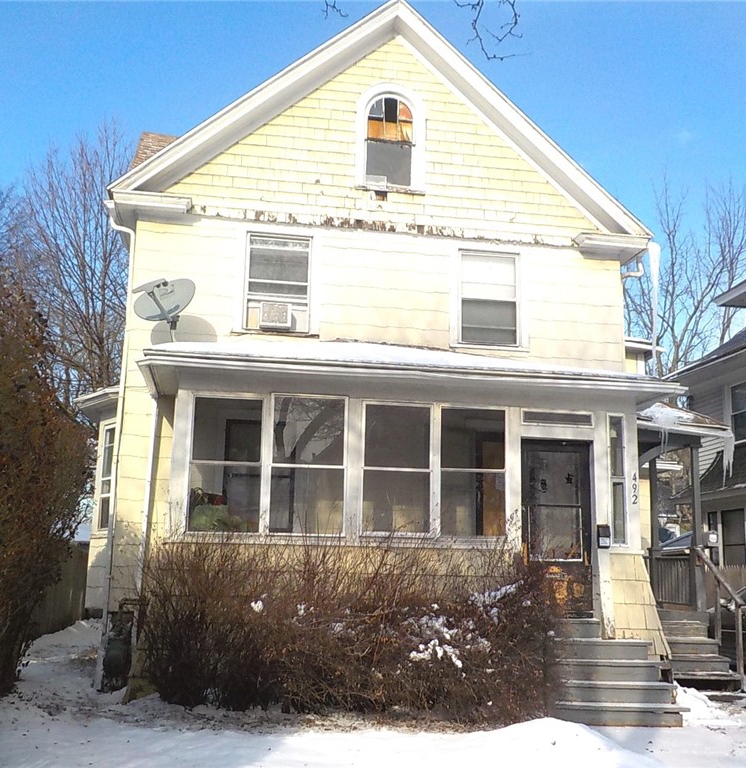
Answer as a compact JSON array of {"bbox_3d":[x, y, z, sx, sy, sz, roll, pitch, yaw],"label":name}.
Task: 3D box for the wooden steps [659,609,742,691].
[{"bbox_3d":[4.065,3.444,11.528,0.900,0.955,1.050,3,-12,-8],"label":"wooden steps"}]

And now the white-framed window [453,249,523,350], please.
[{"bbox_3d":[1.659,-1.213,12.773,1.040,1.451,0.120,3,-12,-8],"label":"white-framed window"}]

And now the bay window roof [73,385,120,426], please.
[{"bbox_3d":[-4.093,0.389,13.888,0.860,0.400,3.300,3,-12,-8],"label":"bay window roof"}]

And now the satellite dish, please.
[{"bbox_3d":[-2.605,-0.982,11.052,0.660,0.620,0.440,-3,-13,21],"label":"satellite dish"}]

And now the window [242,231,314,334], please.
[{"bbox_3d":[-1.308,-1.400,12.326,0.923,1.416,0.130,3,-9,-10],"label":"window"}]

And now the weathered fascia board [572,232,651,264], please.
[{"bbox_3d":[3.533,-2.005,13.103,1.090,0.270,0.350,3,-12,-8],"label":"weathered fascia board"}]

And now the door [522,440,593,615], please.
[{"bbox_3d":[2.124,1.620,10.229,0.858,1.993,0.090,3,-12,-8],"label":"door"}]

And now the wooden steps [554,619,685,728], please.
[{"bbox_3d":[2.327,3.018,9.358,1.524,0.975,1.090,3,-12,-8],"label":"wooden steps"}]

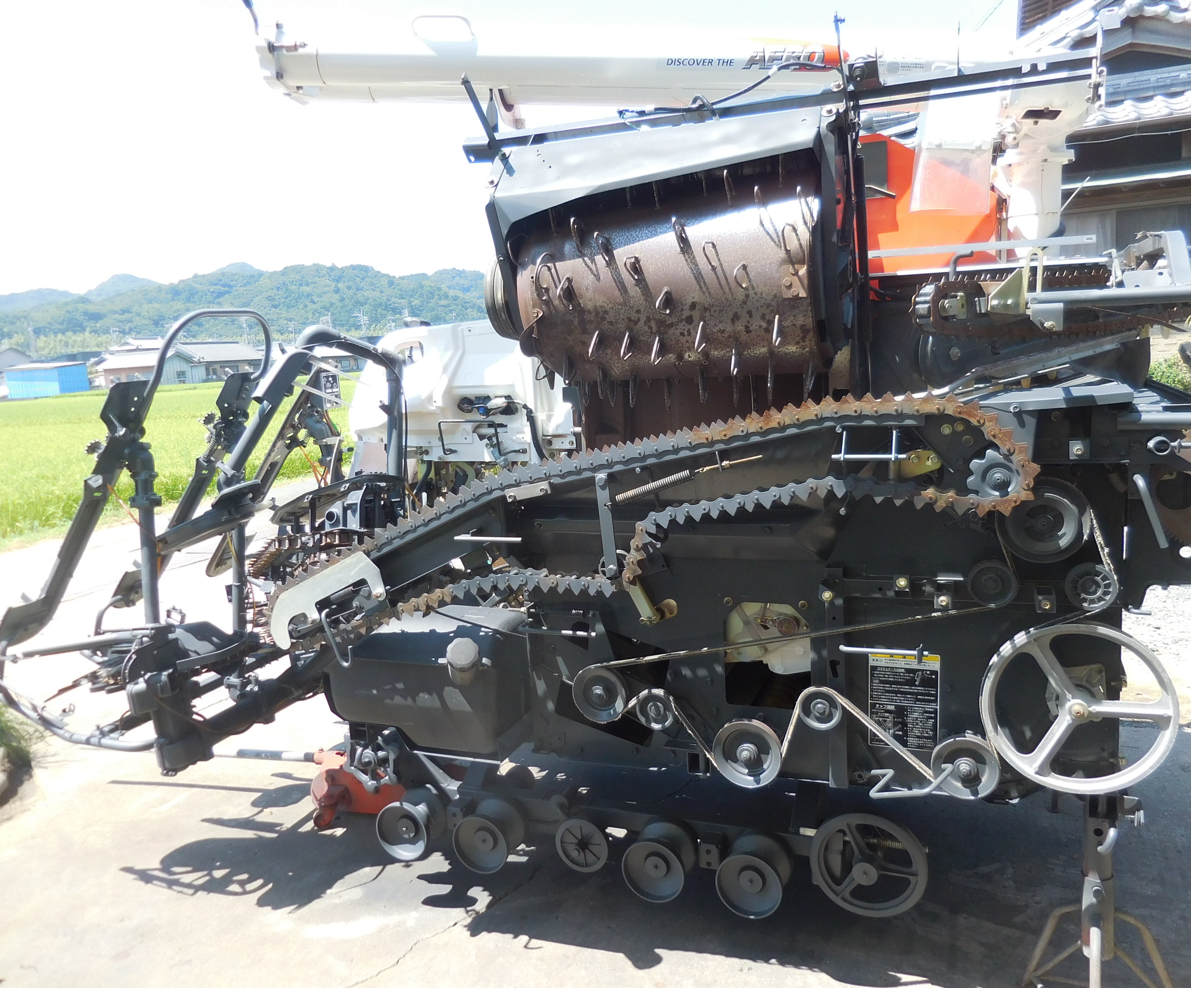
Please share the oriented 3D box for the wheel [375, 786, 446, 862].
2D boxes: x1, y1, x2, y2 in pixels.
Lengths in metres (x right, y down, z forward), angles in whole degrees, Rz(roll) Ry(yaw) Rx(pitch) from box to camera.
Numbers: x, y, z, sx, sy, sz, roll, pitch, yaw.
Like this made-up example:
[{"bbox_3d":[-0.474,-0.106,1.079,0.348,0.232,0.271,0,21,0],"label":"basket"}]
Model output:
[{"bbox_3d":[-0.542,0.974,2.823,0.174,0.174,0.118,0,8,21],"label":"wheel"}]

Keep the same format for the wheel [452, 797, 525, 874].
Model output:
[{"bbox_3d":[-0.302,0.981,2.732,0.169,0.169,0.122,0,8,21],"label":"wheel"}]

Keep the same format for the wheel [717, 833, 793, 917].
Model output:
[{"bbox_3d":[0.408,0.983,2.455,0.169,0.169,0.122,0,8,21],"label":"wheel"}]

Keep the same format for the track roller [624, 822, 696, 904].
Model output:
[{"bbox_3d":[0.172,0.983,2.547,0.169,0.169,0.122,0,8,21],"label":"track roller"}]

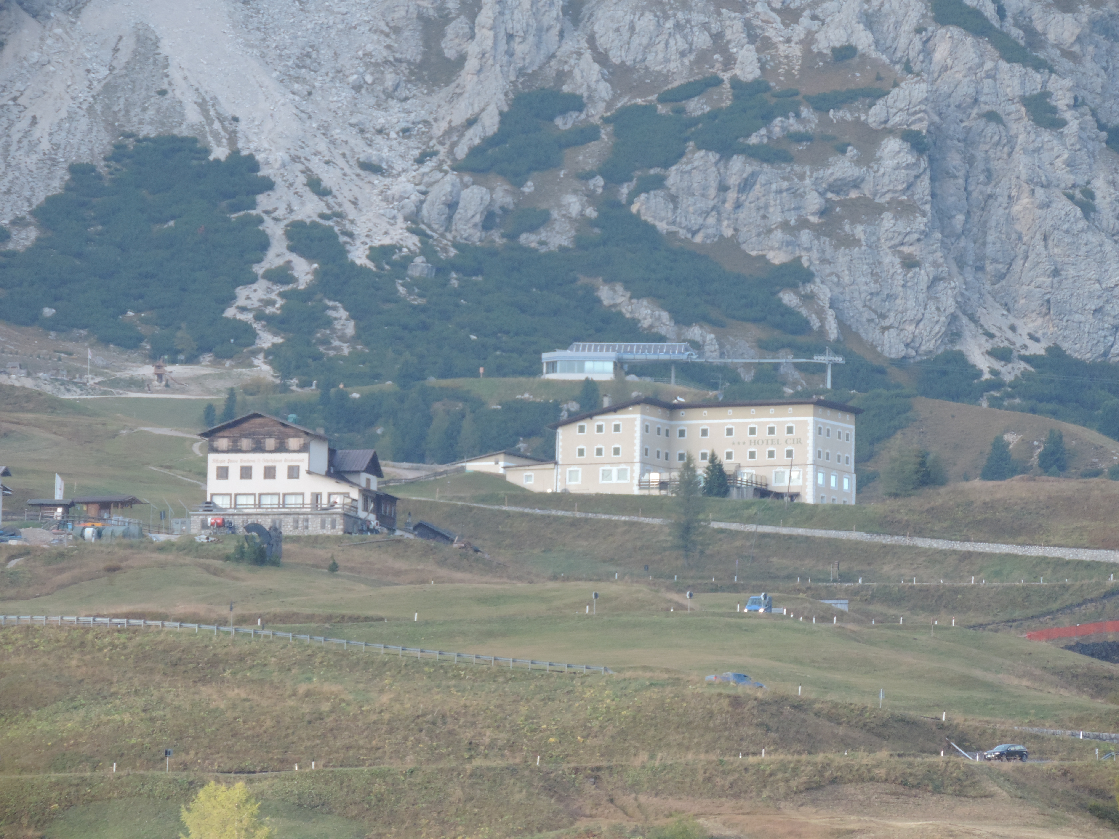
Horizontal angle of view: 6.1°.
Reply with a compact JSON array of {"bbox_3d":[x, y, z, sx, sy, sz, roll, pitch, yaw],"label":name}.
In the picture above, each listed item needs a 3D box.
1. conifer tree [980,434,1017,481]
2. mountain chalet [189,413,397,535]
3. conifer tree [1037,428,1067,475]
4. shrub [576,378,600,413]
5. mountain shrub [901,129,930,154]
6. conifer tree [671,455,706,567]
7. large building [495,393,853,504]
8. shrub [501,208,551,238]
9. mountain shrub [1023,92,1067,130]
[{"bbox_3d":[58.295,5.147,1390.000,5.049,6.058,5.049,1,-5,0],"label":"conifer tree"},{"bbox_3d":[-27.296,6.113,1090.868,17.013,13.200,16.361,-1,-6,18],"label":"mountain chalet"},{"bbox_3d":[66.173,4.341,1410.000,3.983,6.259,3.983,1,-5,0],"label":"conifer tree"},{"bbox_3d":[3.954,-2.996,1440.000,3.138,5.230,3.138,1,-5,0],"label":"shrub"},{"bbox_3d":[66.122,-51.599,1950.000,5.517,4.564,4.689,1,-5,0],"label":"mountain shrub"},{"bbox_3d":[14.705,10.249,1190.000,3.842,12.295,3.842,1,-5,0],"label":"conifer tree"},{"bbox_3d":[15.268,4.511,1300.620,39.037,12.900,20.222,-1,-6,26],"label":"large building"},{"bbox_3d":[-5.976,-35.464,1890.000,8.650,5.187,6.487,1,-5,0],"label":"shrub"},{"bbox_3d":[90.517,-57.572,1960.000,8.318,6.803,6.654,1,-5,0],"label":"mountain shrub"}]

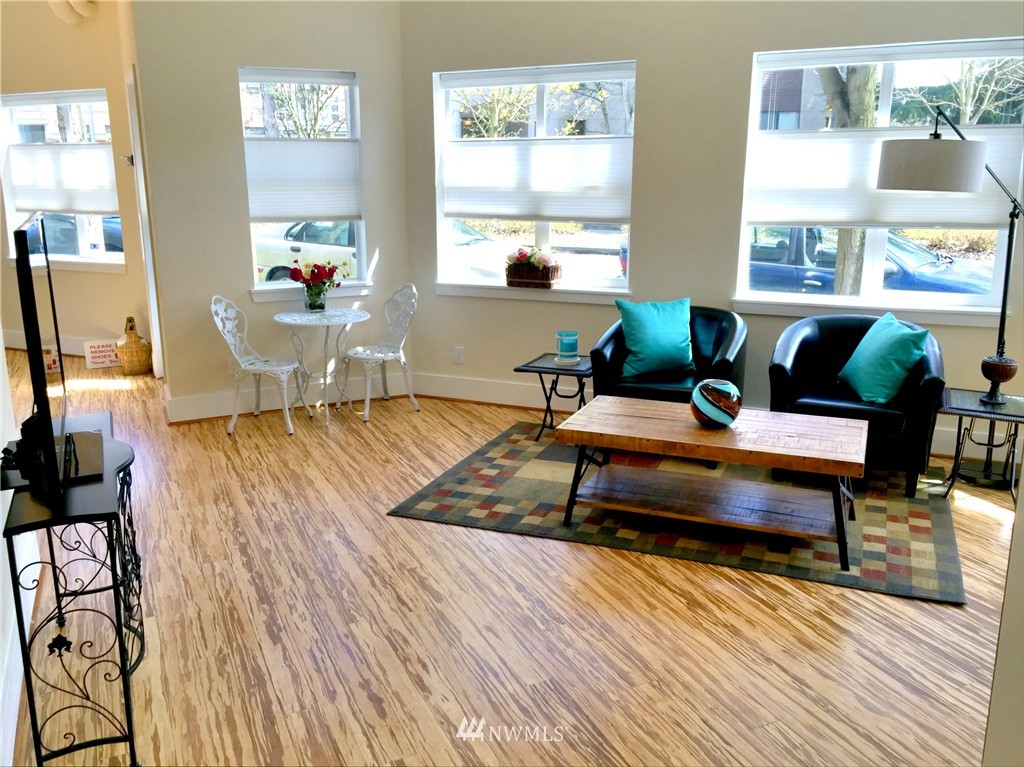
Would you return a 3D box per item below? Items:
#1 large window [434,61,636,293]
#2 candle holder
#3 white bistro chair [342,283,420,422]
[{"bbox_3d":[0.123,-1.264,5.356,1.335,1.332,0.120,6,15,24],"label":"large window"},{"bbox_3d":[0.324,-0.206,5.016,0.150,0.178,0.150,0,14,0],"label":"candle holder"},{"bbox_3d":[-0.863,-0.229,5.675,0.510,0.820,0.410,-12,18,-39],"label":"white bistro chair"}]

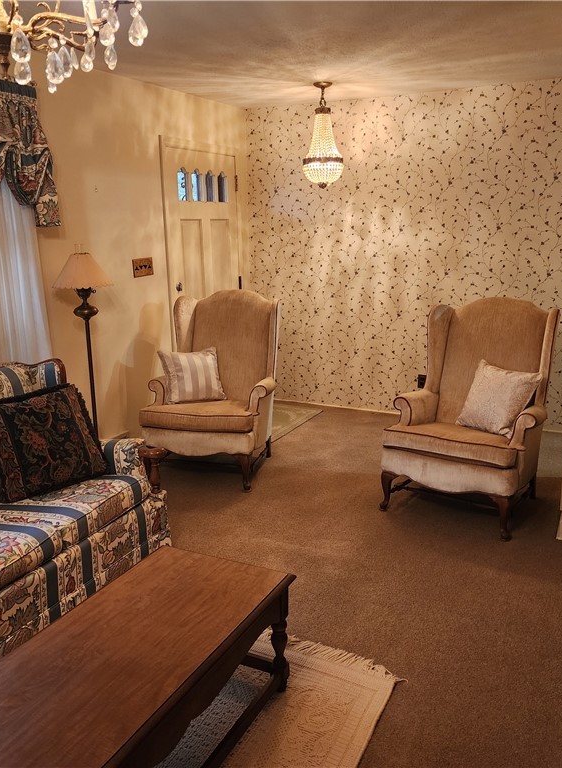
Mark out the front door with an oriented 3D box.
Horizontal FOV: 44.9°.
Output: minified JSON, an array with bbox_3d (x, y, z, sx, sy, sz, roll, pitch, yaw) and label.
[{"bbox_3d":[-0.574,-0.728,5.252,0.070,2.067,0.953,6,15,27],"label":"front door"}]

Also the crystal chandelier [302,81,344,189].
[{"bbox_3d":[0.286,-1.663,4.577,0.276,0.672,0.276,-1,14,0],"label":"crystal chandelier"}]

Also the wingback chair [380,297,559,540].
[{"bbox_3d":[1.030,0.110,3.688,0.778,1.104,0.823,8,16,33],"label":"wingback chair"}]

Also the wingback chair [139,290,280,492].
[{"bbox_3d":[-0.417,-0.008,4.313,0.778,1.104,0.823,3,14,16],"label":"wingback chair"}]

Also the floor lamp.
[{"bbox_3d":[-1.077,-0.051,3.857,0.336,1.431,0.336,6,15,27],"label":"floor lamp"}]

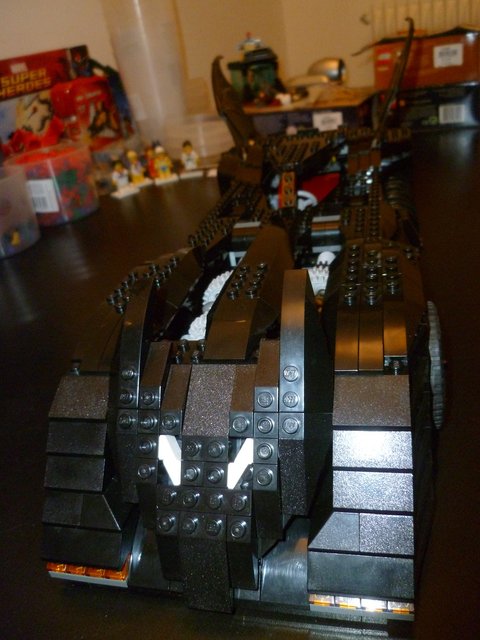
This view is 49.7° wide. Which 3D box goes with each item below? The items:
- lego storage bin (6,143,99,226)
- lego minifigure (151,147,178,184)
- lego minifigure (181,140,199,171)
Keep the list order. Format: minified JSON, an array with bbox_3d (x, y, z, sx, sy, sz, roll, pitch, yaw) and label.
[{"bbox_3d":[-0.225,-0.166,0.630,0.099,0.073,0.099,-11,30,-6],"label":"lego storage bin"},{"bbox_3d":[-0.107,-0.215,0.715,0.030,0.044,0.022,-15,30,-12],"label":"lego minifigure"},{"bbox_3d":[-0.071,-0.230,0.729,0.025,0.042,0.016,-9,30,-2],"label":"lego minifigure"}]

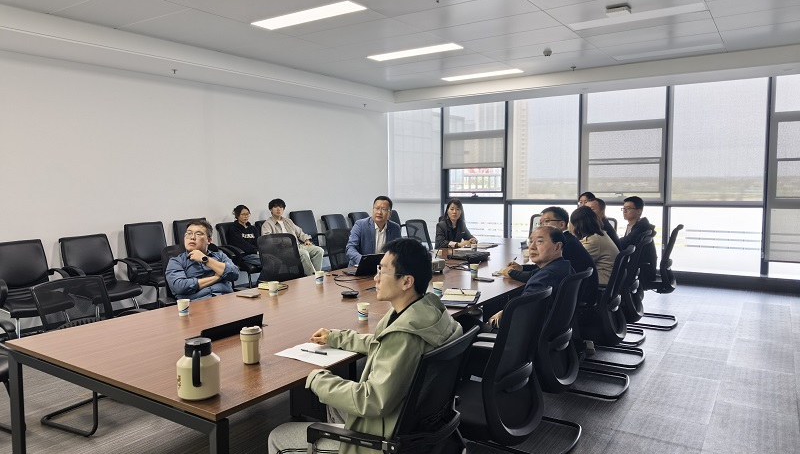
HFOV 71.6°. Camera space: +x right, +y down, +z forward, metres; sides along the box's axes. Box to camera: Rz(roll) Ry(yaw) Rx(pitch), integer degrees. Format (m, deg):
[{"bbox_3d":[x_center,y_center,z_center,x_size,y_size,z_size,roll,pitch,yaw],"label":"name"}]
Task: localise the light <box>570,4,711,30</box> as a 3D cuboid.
[{"bbox_3d":[2.181,-1.961,5.166,1.200,0.060,0.280,3,6,34],"label":"light"}]

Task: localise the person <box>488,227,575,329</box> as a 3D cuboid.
[{"bbox_3d":[0.680,0.611,3.278,0.720,1.240,0.540,1,5,22],"label":"person"}]

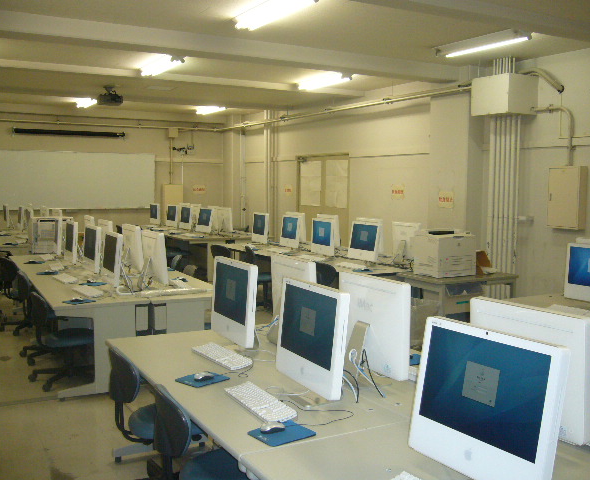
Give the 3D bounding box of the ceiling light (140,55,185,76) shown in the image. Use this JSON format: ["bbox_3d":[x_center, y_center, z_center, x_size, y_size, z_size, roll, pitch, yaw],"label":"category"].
[{"bbox_3d":[-1.629,-2.138,7.945,0.220,0.100,1.250,-2,6,-28],"label":"ceiling light"}]

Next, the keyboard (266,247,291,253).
[{"bbox_3d":[-0.227,0.143,8.596,0.158,0.032,0.455,-2,5,-29],"label":"keyboard"}]

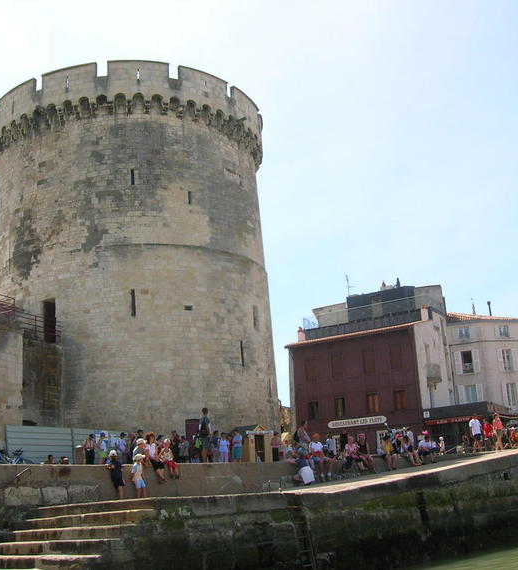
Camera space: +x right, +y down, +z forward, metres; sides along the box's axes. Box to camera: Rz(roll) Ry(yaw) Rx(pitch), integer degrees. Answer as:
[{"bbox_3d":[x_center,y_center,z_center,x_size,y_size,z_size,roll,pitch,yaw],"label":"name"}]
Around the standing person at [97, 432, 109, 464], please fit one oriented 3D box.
[{"bbox_3d":[-6.405,6.938,30.800,0.340,1.650,0.460,-13,-15,39],"label":"standing person"}]

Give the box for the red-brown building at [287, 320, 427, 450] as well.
[{"bbox_3d":[8.775,8.701,56.093,10.318,9.000,7.000,-13,-17,32],"label":"red-brown building"}]

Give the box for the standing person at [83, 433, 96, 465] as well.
[{"bbox_3d":[-7.071,7.043,31.166,0.360,1.700,0.500,-12,-16,29],"label":"standing person"}]

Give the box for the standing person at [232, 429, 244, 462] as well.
[{"bbox_3d":[-0.896,7.176,32.730,0.360,1.700,0.500,1,-15,-19],"label":"standing person"}]

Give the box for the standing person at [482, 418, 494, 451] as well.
[{"bbox_3d":[10.301,6.763,33.307,0.350,1.550,0.500,-12,-16,29],"label":"standing person"}]

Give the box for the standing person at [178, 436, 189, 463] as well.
[{"bbox_3d":[-3.263,7.366,32.534,0.340,1.500,0.460,8,-18,-39],"label":"standing person"}]

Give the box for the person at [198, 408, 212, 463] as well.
[{"bbox_3d":[-1.757,4.991,24.800,0.480,1.770,0.360,-4,-12,3],"label":"person"}]

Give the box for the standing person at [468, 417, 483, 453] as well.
[{"bbox_3d":[10.084,6.908,34.500,0.550,1.750,0.350,-5,-12,6],"label":"standing person"}]

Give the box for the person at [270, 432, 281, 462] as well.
[{"bbox_3d":[0.802,7.535,34.000,0.480,1.650,0.320,-9,-13,24],"label":"person"}]

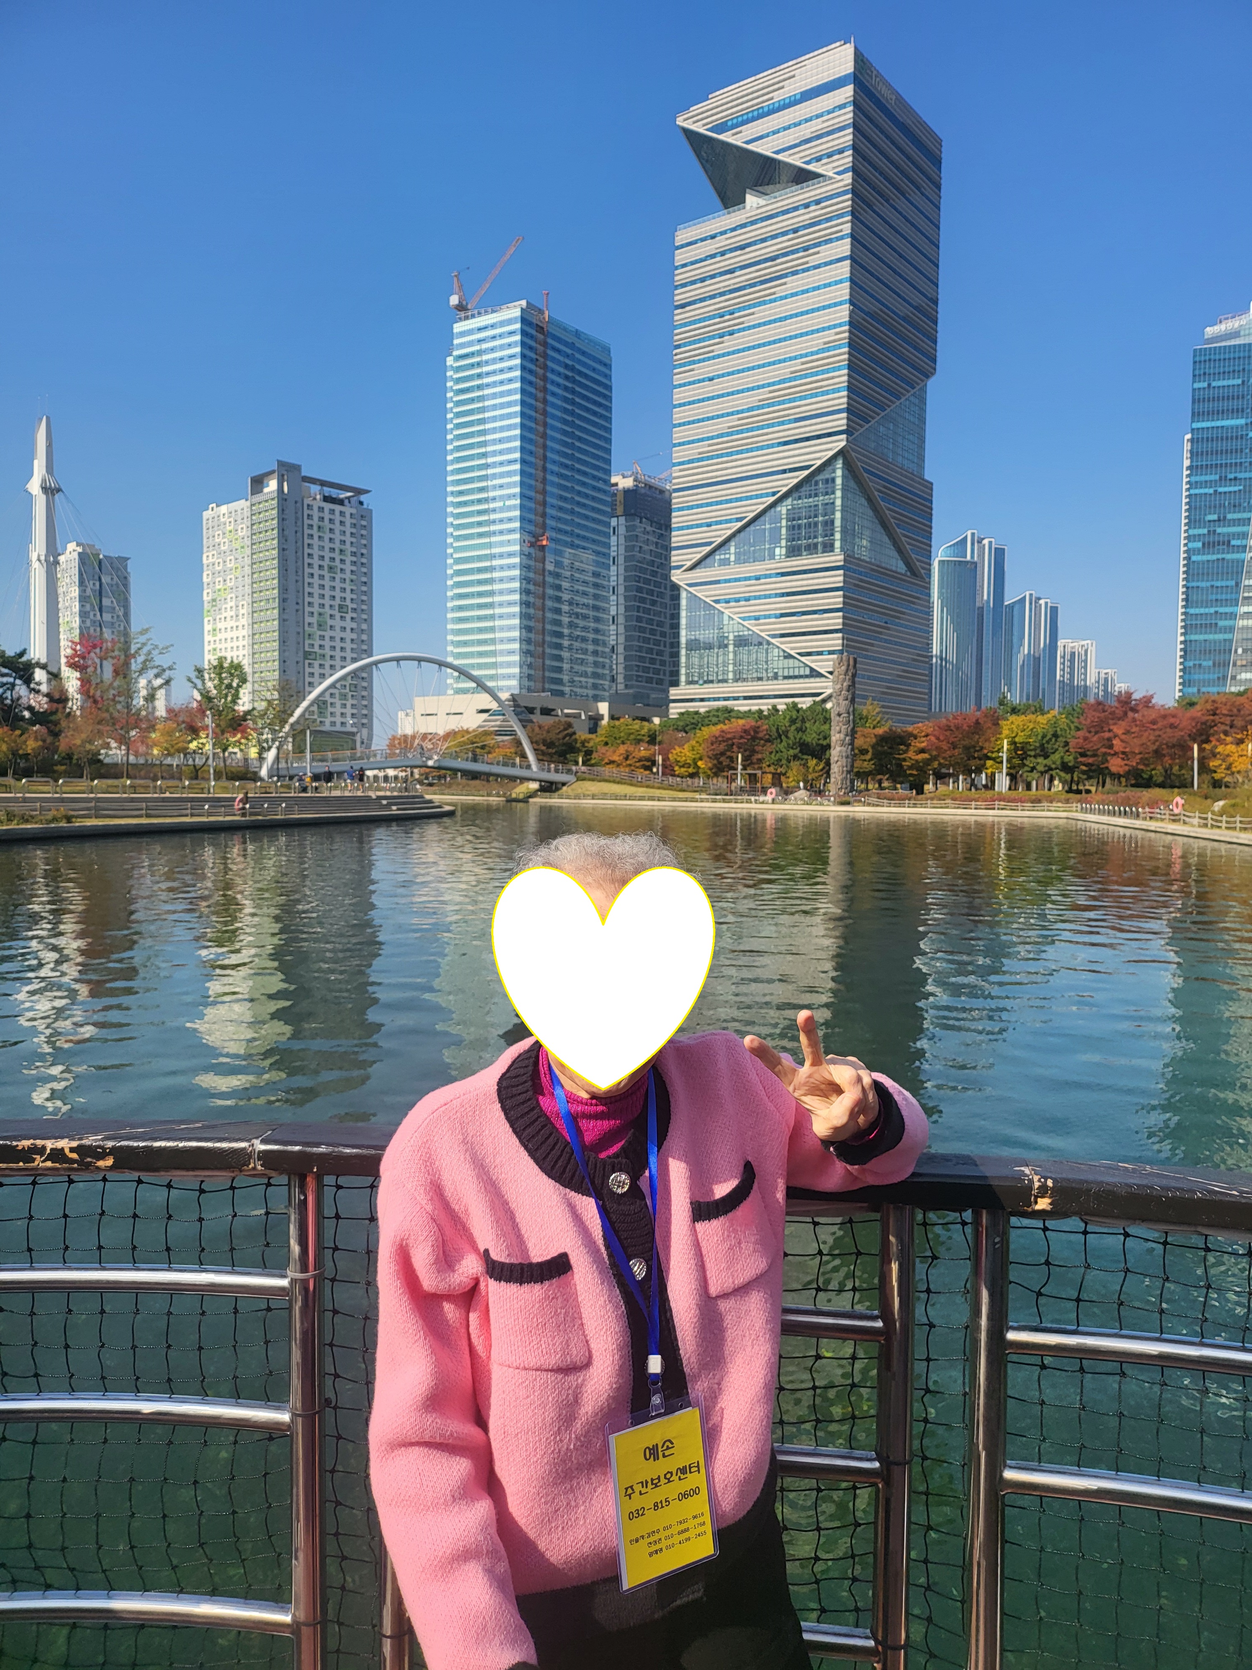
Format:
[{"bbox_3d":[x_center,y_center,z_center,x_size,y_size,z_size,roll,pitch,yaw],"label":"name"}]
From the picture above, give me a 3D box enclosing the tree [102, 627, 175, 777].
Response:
[{"bbox_3d":[-36.193,-9.763,86.000,5.426,11.386,5.155,-1,4,-23],"label":"tree"}]

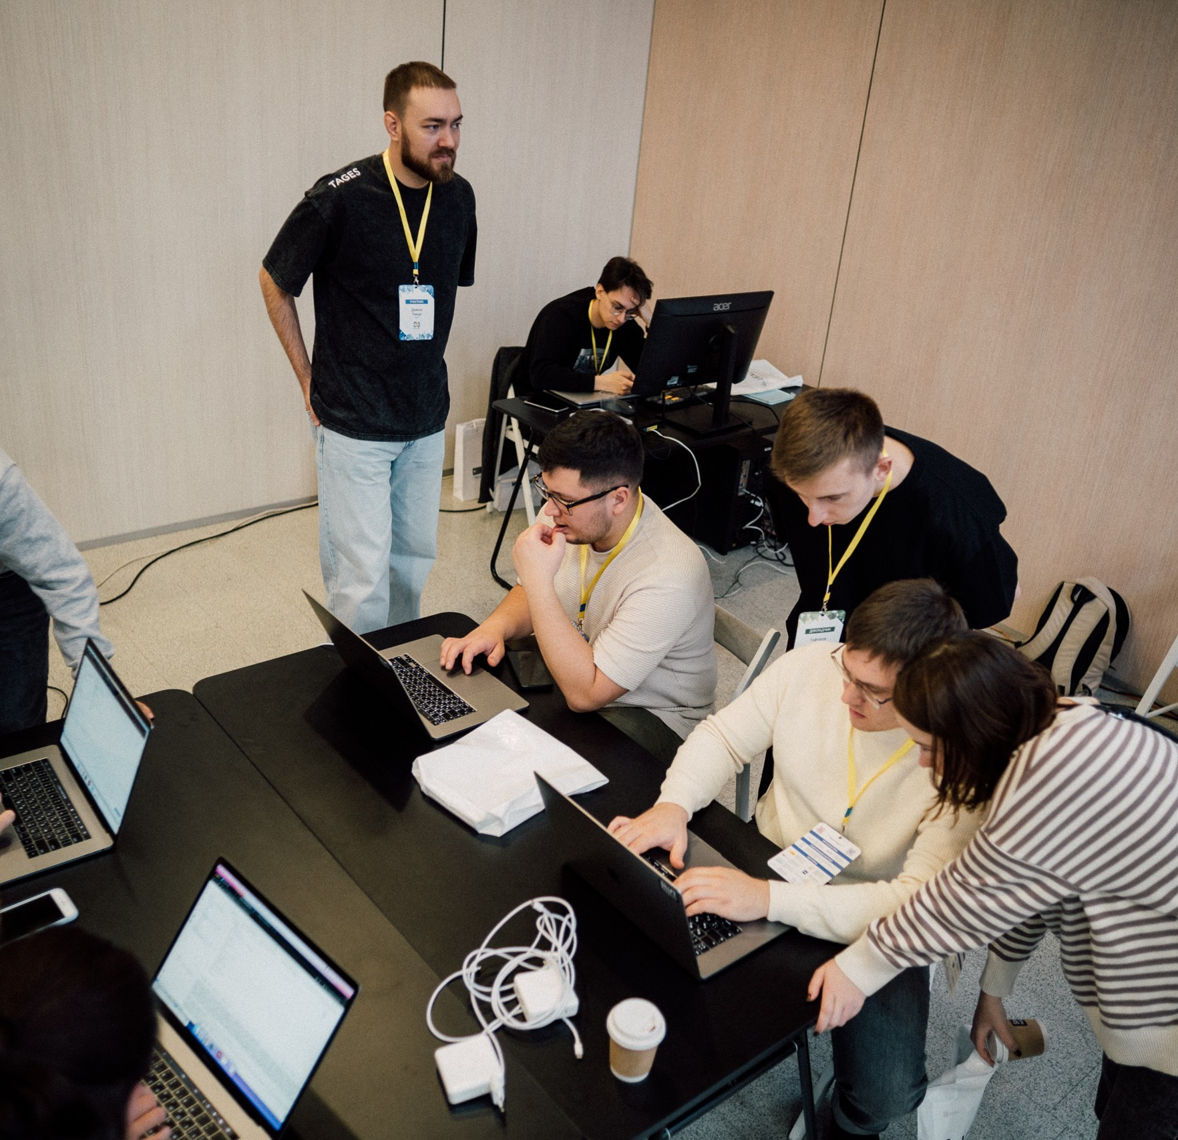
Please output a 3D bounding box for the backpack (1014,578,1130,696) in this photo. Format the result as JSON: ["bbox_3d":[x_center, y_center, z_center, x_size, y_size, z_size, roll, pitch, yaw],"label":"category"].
[{"bbox_3d":[1.766,0.257,4.088,0.200,0.450,0.310,0,24,-38],"label":"backpack"}]

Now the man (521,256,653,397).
[{"bbox_3d":[-0.022,-0.696,4.791,0.520,1.210,0.640,-14,32,-34],"label":"man"}]

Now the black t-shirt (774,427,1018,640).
[{"bbox_3d":[0.691,-0.059,2.565,0.510,0.600,0.460,22,30,30],"label":"black t-shirt"}]

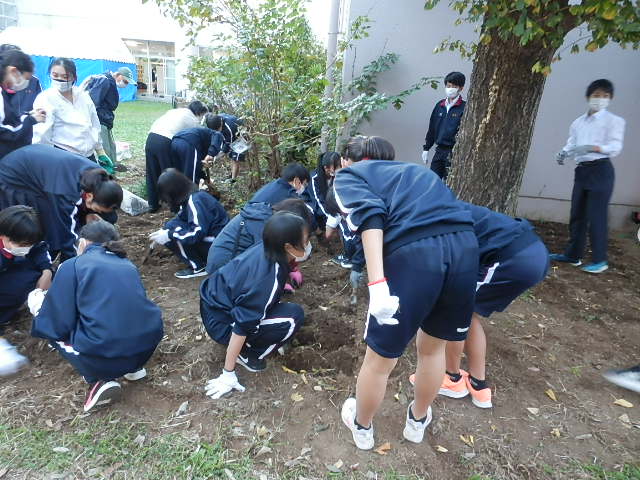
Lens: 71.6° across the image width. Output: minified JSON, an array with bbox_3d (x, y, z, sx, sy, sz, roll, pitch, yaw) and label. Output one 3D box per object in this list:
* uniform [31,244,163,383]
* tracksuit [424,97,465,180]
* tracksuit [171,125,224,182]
[{"bbox_3d":[-0.986,0.291,1.994,0.570,0.620,0.490,16,22,30],"label":"uniform"},{"bbox_3d":[1.362,-0.853,4.849,0.500,1.360,0.290,13,21,24],"label":"tracksuit"},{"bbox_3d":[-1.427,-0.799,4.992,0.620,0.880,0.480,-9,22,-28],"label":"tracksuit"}]

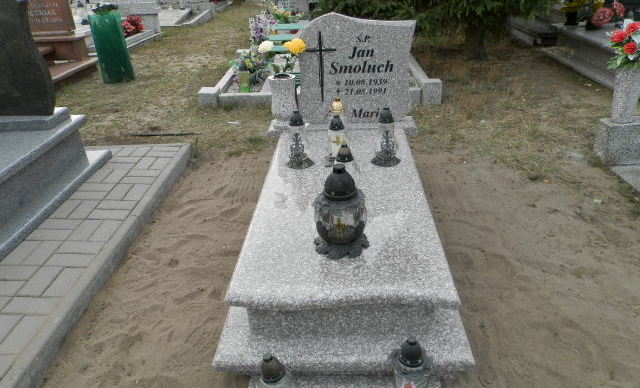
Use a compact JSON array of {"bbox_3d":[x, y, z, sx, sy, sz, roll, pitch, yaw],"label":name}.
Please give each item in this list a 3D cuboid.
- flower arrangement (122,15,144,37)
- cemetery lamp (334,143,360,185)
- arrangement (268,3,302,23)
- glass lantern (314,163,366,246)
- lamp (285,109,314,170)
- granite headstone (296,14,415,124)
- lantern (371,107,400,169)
[{"bbox_3d":[-2.804,-2.526,6.950,0.300,0.290,0.280,1,28,2],"label":"flower arrangement"},{"bbox_3d":[0.126,-0.130,2.141,0.115,0.224,0.115,1,28,2],"label":"cemetery lamp"},{"bbox_3d":[-0.537,-2.827,7.200,0.530,0.320,0.350,0,26,3],"label":"arrangement"},{"bbox_3d":[0.082,0.054,1.773,0.224,0.338,0.224,0,26,3],"label":"glass lantern"},{"bbox_3d":[-0.102,-0.294,2.380,0.150,0.276,0.150,1,28,2],"label":"lamp"},{"bbox_3d":[0.204,-0.757,2.808,0.680,0.654,0.100,1,28,2],"label":"granite headstone"},{"bbox_3d":[0.368,-0.326,2.526,0.168,0.283,0.168,0,26,3],"label":"lantern"}]

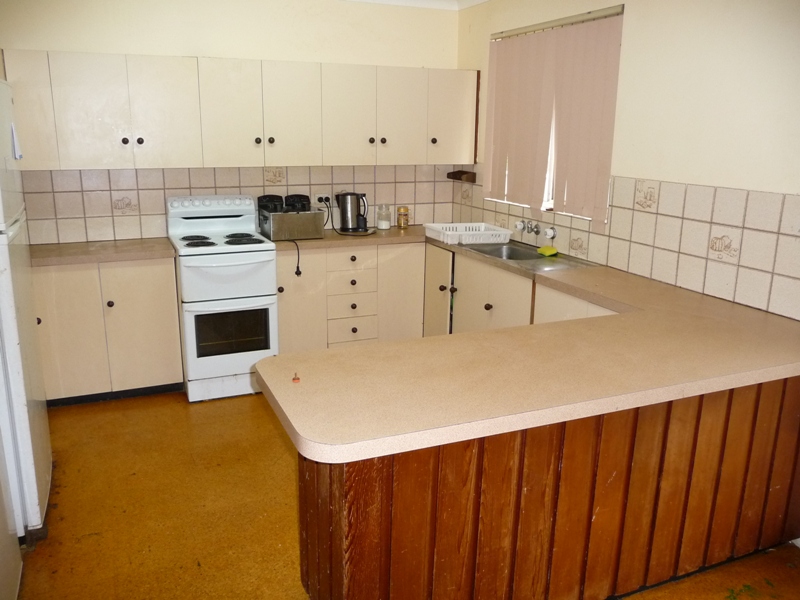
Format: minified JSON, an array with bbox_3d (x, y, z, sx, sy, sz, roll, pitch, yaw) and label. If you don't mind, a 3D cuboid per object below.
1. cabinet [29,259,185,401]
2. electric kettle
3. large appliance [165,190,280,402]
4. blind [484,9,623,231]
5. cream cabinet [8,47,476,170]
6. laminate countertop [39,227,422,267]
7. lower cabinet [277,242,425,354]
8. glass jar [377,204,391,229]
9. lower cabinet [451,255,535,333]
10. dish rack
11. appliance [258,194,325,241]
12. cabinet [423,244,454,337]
[{"bbox_3d":[-1.724,0.111,3.802,0.757,0.762,0.435,-6,16,-23],"label":"cabinet"},{"bbox_3d":[-0.324,-0.586,4.340,0.230,0.251,0.160,-3,15,-13],"label":"electric kettle"},{"bbox_3d":[-1.083,-0.039,3.963,0.540,1.135,0.575,-6,16,-23],"label":"large appliance"},{"bbox_3d":[0.801,-1.000,3.654,0.090,1.055,1.180,-6,16,-23],"label":"blind"},{"bbox_3d":[-0.816,-1.133,3.943,2.740,0.606,0.326,-6,16,-23],"label":"cream cabinet"},{"bbox_3d":[-0.987,-0.351,4.004,2.330,0.047,0.452,-6,16,-23],"label":"laminate countertop"},{"bbox_3d":[-0.384,-0.024,4.375,1.004,0.762,0.435,-6,16,-23],"label":"lower cabinet"},{"bbox_3d":[-0.108,-0.574,4.469,0.090,0.167,0.090,1,15,0],"label":"glass jar"},{"bbox_3d":[0.687,0.153,3.753,0.415,0.762,0.830,-6,16,-23],"label":"lower cabinet"},{"bbox_3d":[0.423,-0.427,4.106,0.405,0.080,0.370,-4,16,-18],"label":"dish rack"},{"bbox_3d":[-0.691,-0.537,4.129,0.365,0.256,0.310,-6,16,-23],"label":"appliance"},{"bbox_3d":[0.440,0.007,4.295,0.415,0.762,0.375,-6,16,-23],"label":"cabinet"}]

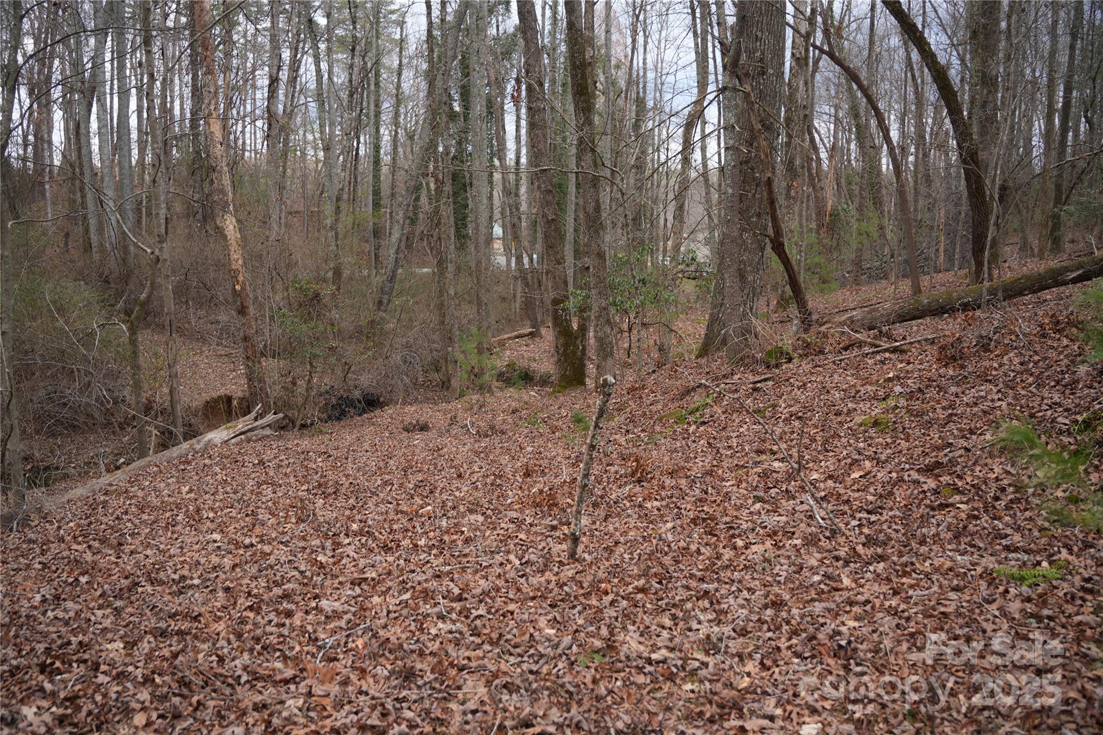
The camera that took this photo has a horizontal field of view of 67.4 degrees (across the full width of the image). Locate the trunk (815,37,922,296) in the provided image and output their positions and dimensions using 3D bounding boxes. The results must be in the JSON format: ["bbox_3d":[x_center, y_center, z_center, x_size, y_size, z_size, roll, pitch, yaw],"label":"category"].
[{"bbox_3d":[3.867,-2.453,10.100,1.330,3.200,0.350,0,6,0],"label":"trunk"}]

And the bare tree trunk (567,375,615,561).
[{"bbox_3d":[0.213,0.541,4.445,0.085,1.020,0.075,12,6,-1],"label":"bare tree trunk"}]

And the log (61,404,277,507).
[{"bbox_3d":[-3.071,0.718,6.950,0.250,0.240,2.160,3,14,25],"label":"log"}]

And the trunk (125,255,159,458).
[{"bbox_3d":[-3.568,-0.079,7.298,0.300,1.850,0.200,0,6,0],"label":"trunk"}]

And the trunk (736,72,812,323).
[{"bbox_3d":[2.367,-1.725,8.600,0.280,2.768,0.220,-16,8,2],"label":"trunk"}]

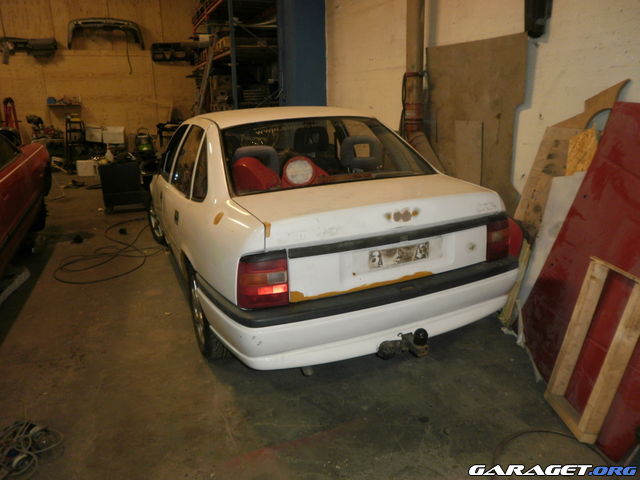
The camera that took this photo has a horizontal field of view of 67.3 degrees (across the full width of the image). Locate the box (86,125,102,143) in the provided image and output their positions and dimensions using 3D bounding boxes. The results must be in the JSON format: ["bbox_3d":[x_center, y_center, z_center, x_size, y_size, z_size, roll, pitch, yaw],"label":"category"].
[{"bbox_3d":[-5.395,-2.543,11.500,0.360,0.380,0.340,-7,16,-19],"label":"box"}]

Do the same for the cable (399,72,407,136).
[{"bbox_3d":[0.764,-1.254,4.450,0.090,0.620,0.100,-7,16,-19],"label":"cable"}]

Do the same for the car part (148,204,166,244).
[{"bbox_3d":[-1.625,-0.227,5.109,0.200,0.600,0.600,-8,17,-22],"label":"car part"}]

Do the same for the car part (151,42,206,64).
[{"bbox_3d":[-3.392,-4.614,11.836,1.400,0.450,0.380,-7,16,-19],"label":"car part"}]

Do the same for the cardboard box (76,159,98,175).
[{"bbox_3d":[-5.345,-1.648,11.050,0.400,0.360,0.300,-5,16,-12],"label":"cardboard box"}]

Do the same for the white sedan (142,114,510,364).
[{"bbox_3d":[-0.481,-0.393,4.099,1.700,1.400,4.380,-8,17,-22],"label":"white sedan"}]

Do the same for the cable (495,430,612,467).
[{"bbox_3d":[0.924,0.870,1.997,0.500,0.015,0.270,-2,15,0],"label":"cable"}]

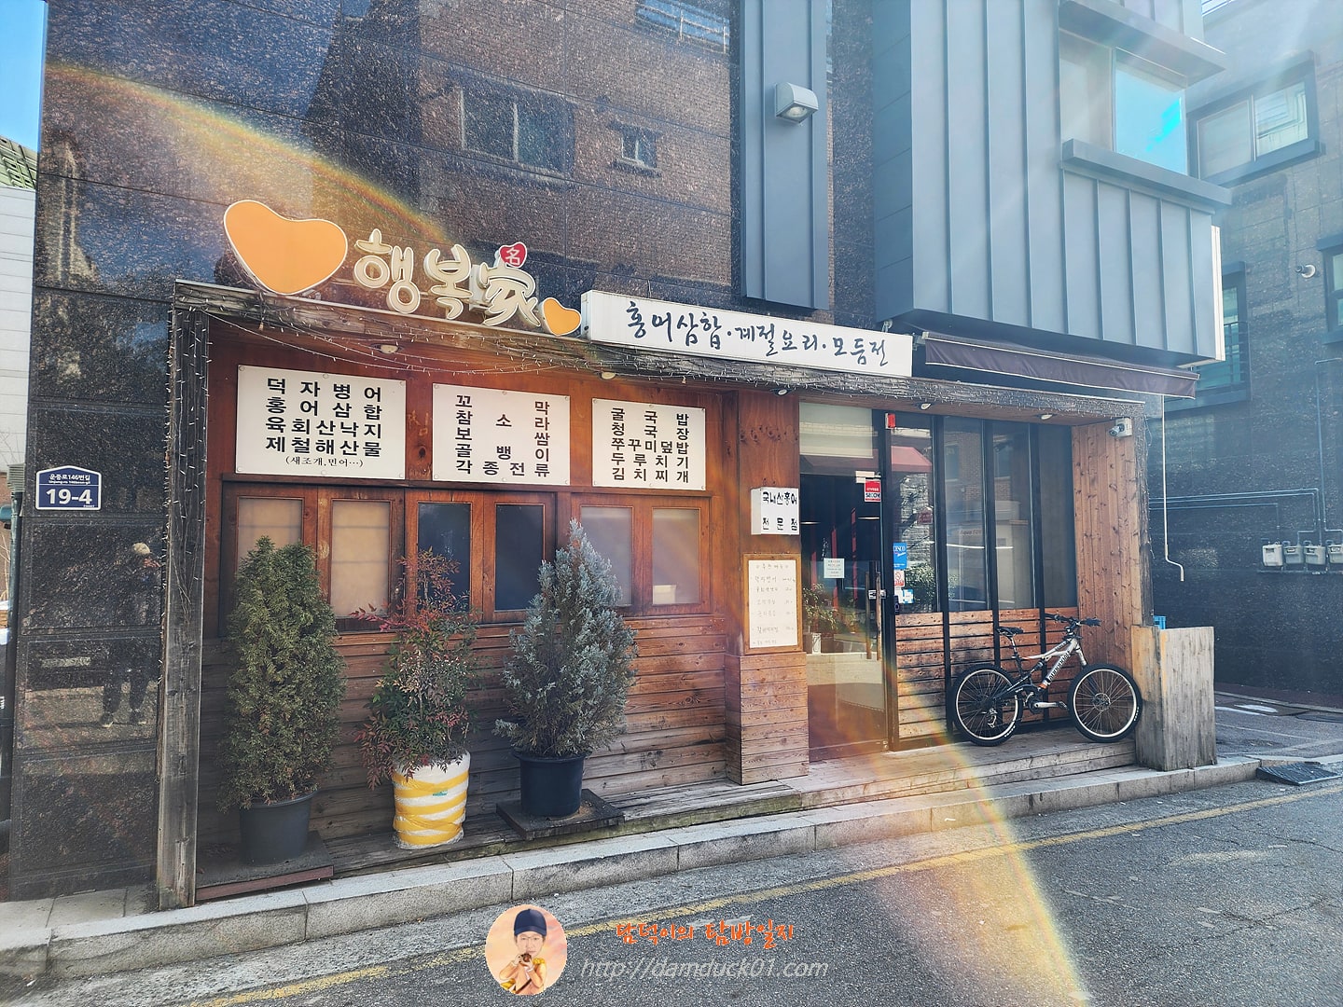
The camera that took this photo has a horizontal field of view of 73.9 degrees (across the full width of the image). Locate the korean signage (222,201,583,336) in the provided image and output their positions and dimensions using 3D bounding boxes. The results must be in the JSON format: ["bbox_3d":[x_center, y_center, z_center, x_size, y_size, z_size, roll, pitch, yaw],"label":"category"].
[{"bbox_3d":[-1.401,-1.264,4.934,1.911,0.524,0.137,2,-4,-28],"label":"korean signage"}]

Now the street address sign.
[{"bbox_3d":[-2.927,-0.076,4.344,0.260,0.218,0.020,2,-4,-28],"label":"street address sign"}]

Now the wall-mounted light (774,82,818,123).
[{"bbox_3d":[0.892,-2.918,6.399,0.208,0.245,0.221,2,-4,-28],"label":"wall-mounted light"}]

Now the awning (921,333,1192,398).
[{"bbox_3d":[3.419,-1.144,7.685,3.401,0.265,0.274,2,-4,-28],"label":"awning"}]

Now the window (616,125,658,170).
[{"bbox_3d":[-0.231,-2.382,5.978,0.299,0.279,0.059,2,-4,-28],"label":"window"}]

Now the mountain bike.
[{"bbox_3d":[3.204,1.518,7.626,1.722,1.049,0.588,0,-4,-10],"label":"mountain bike"}]

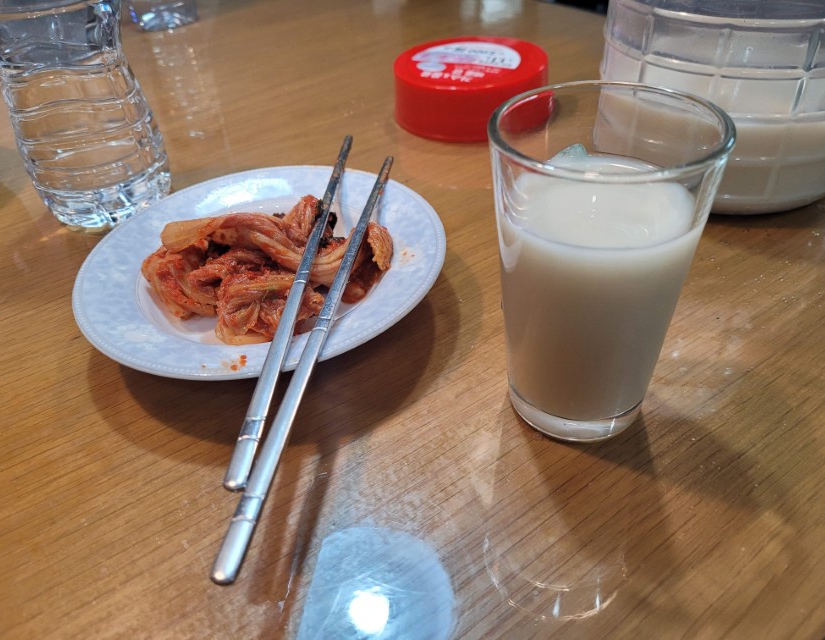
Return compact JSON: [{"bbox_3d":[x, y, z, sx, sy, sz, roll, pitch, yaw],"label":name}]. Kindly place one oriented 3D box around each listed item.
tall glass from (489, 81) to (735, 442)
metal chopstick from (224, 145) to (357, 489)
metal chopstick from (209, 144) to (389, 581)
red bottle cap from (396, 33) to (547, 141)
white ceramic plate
[{"bbox_3d":[0.057,-0.015,0.215,0.067,0.105,0.067,-3,41,0],"label":"tall glass"},{"bbox_3d":[-0.042,-0.026,0.263,0.007,0.005,0.229,1,40,5],"label":"metal chopstick"},{"bbox_3d":[-0.029,-0.010,0.243,0.007,0.005,0.229,4,41,8],"label":"metal chopstick"},{"bbox_3d":[0.040,-0.162,0.442,0.106,0.034,0.106,-2,41,2],"label":"red bottle cap"},{"bbox_3d":[-0.062,-0.018,0.284,0.154,0.031,0.154,-2,41,2],"label":"white ceramic plate"}]

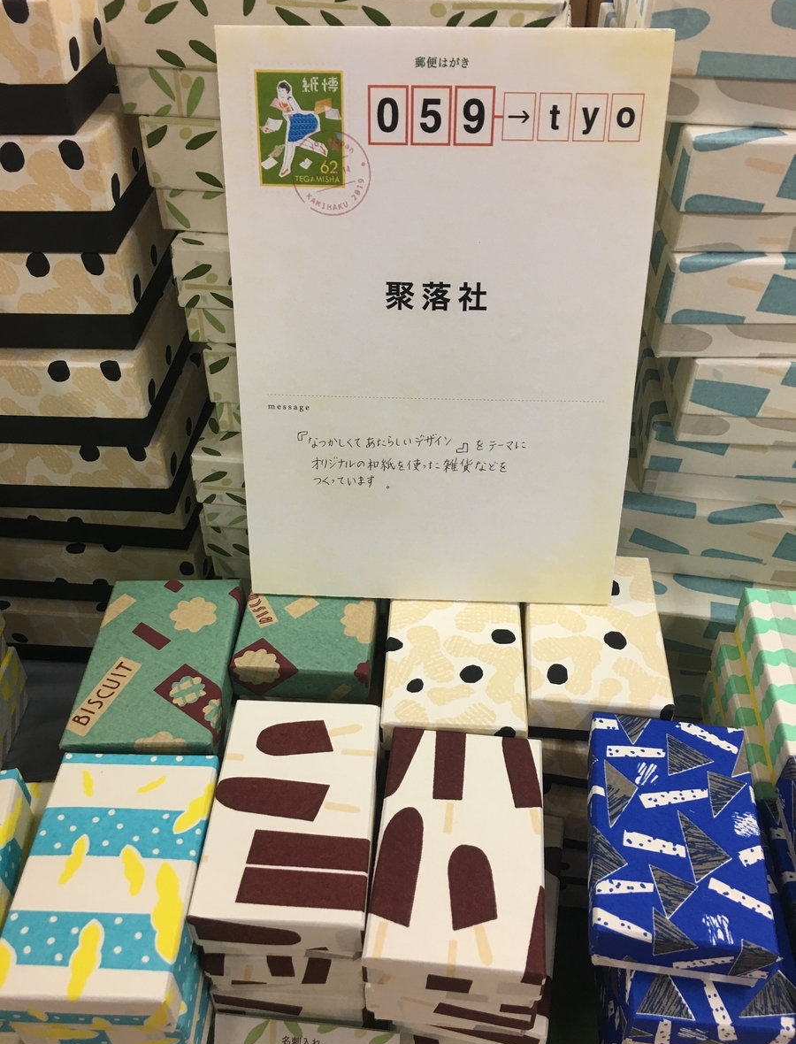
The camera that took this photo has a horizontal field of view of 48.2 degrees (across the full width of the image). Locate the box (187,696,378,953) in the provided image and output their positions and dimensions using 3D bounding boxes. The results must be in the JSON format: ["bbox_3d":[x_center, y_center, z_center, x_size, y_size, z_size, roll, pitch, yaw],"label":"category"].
[{"bbox_3d":[-0.044,0.128,0.384,0.067,0.029,0.101,2,43,2],"label":"box"}]

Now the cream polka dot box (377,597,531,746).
[{"bbox_3d":[0.029,0.071,0.455,0.067,0.029,0.101,2,42,3],"label":"cream polka dot box"}]

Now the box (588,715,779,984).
[{"bbox_3d":[0.117,0.135,0.381,0.067,0.029,0.101,5,43,7],"label":"box"}]

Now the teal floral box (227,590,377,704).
[{"bbox_3d":[-0.044,0.049,0.480,0.067,0.029,0.101,2,42,3],"label":"teal floral box"}]

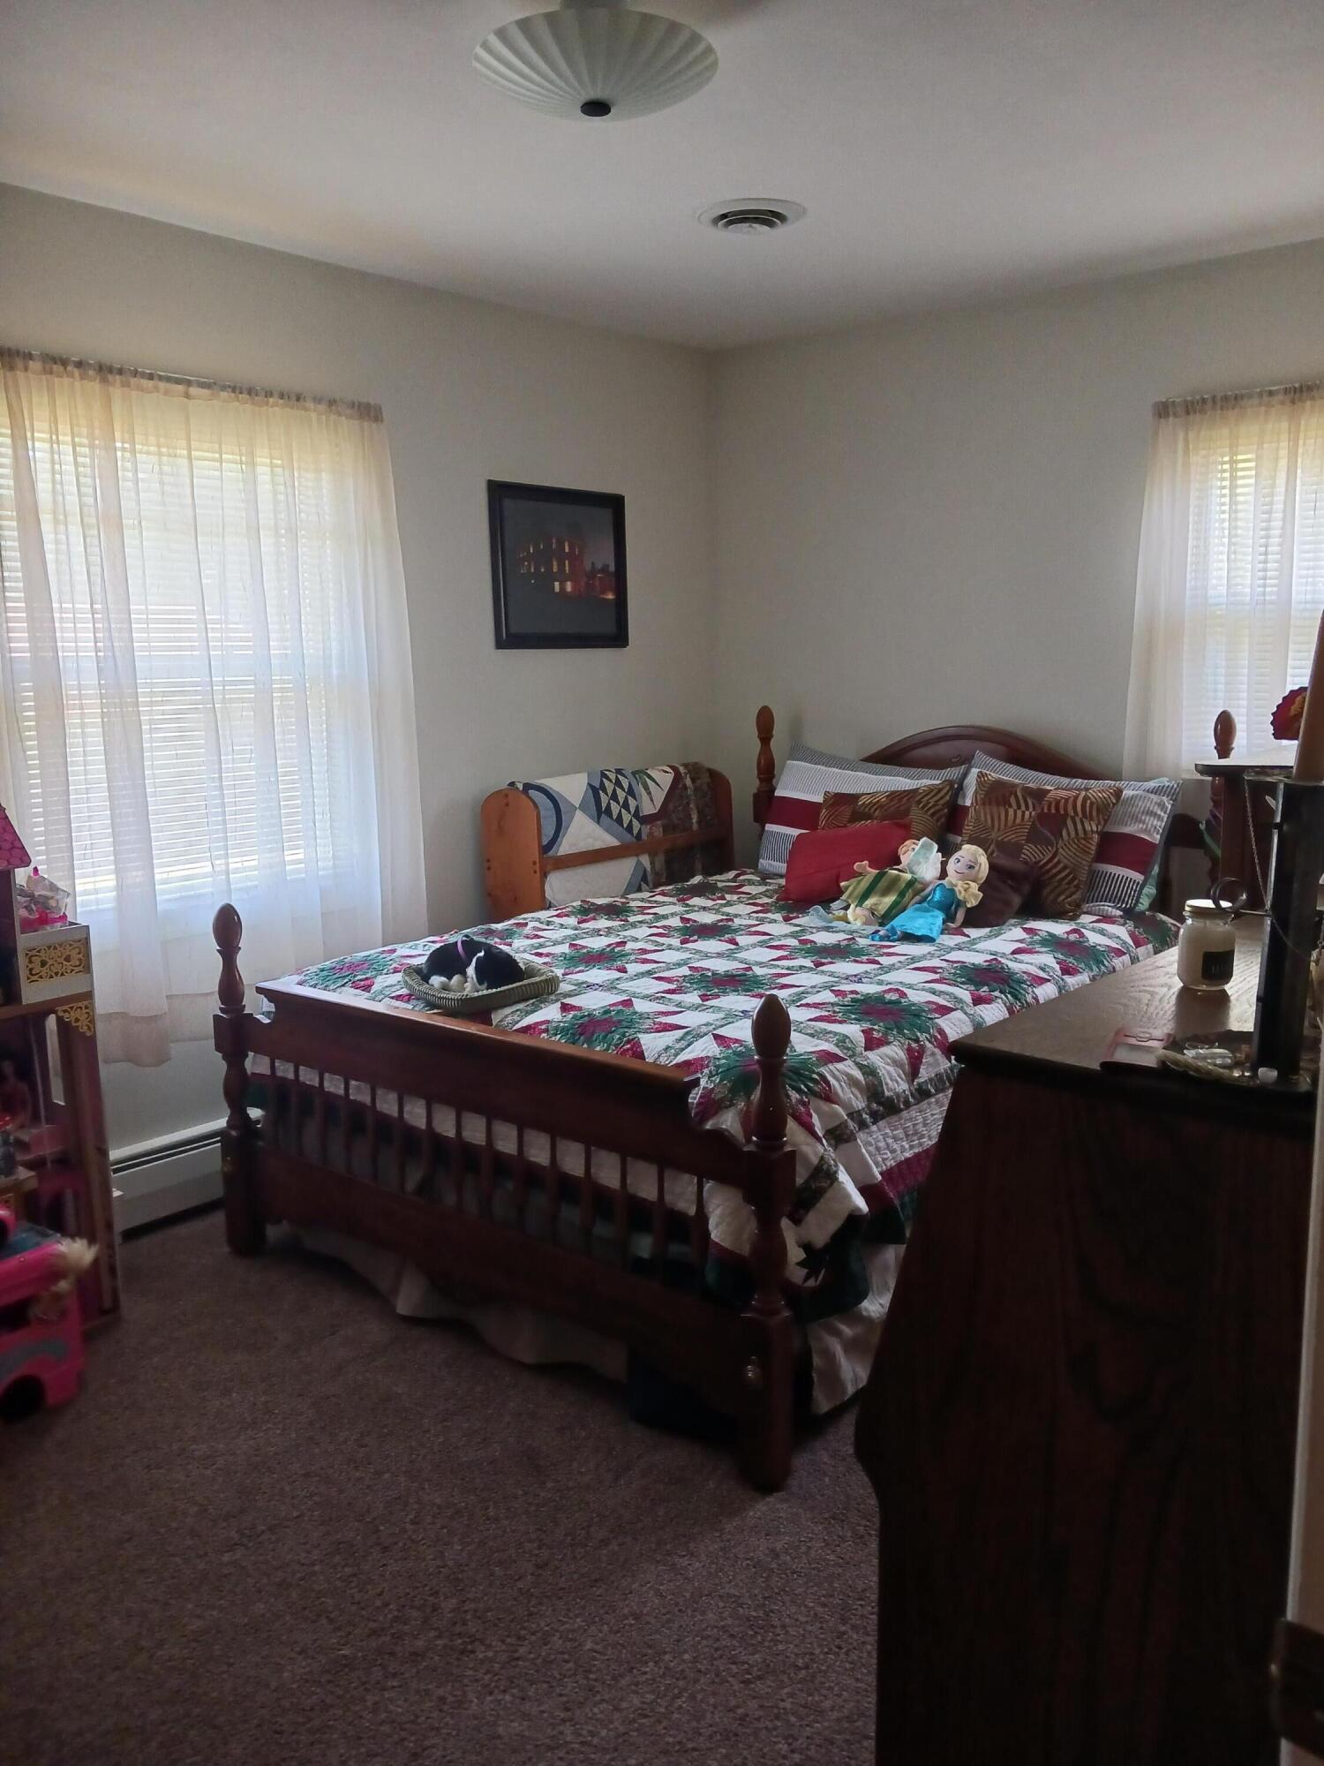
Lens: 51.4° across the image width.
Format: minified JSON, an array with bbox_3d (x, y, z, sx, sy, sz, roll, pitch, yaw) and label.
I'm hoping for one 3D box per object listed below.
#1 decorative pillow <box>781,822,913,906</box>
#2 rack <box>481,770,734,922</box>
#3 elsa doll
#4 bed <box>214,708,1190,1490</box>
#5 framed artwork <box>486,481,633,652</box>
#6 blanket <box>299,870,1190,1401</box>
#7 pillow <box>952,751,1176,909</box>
[{"bbox_3d":[0.528,-0.061,3.918,0.364,0.247,0.122,-2,-24,22],"label":"decorative pillow"},{"bbox_3d":[-0.139,0.135,4.491,0.292,0.957,0.925,7,13,40],"label":"rack"},{"bbox_3d":[0.672,0.026,3.430,0.401,0.129,0.163,-38,47,-26],"label":"elsa doll"},{"bbox_3d":[0.269,0.195,3.465,1.592,1.167,2.197,7,12,39],"label":"bed"},{"bbox_3d":[-0.310,-0.986,4.332,0.027,0.490,0.602,7,13,40],"label":"framed artwork"},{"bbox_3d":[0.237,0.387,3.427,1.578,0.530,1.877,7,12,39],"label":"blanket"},{"bbox_3d":[1.106,-0.137,3.814,0.605,0.408,0.156,12,-11,41],"label":"pillow"}]

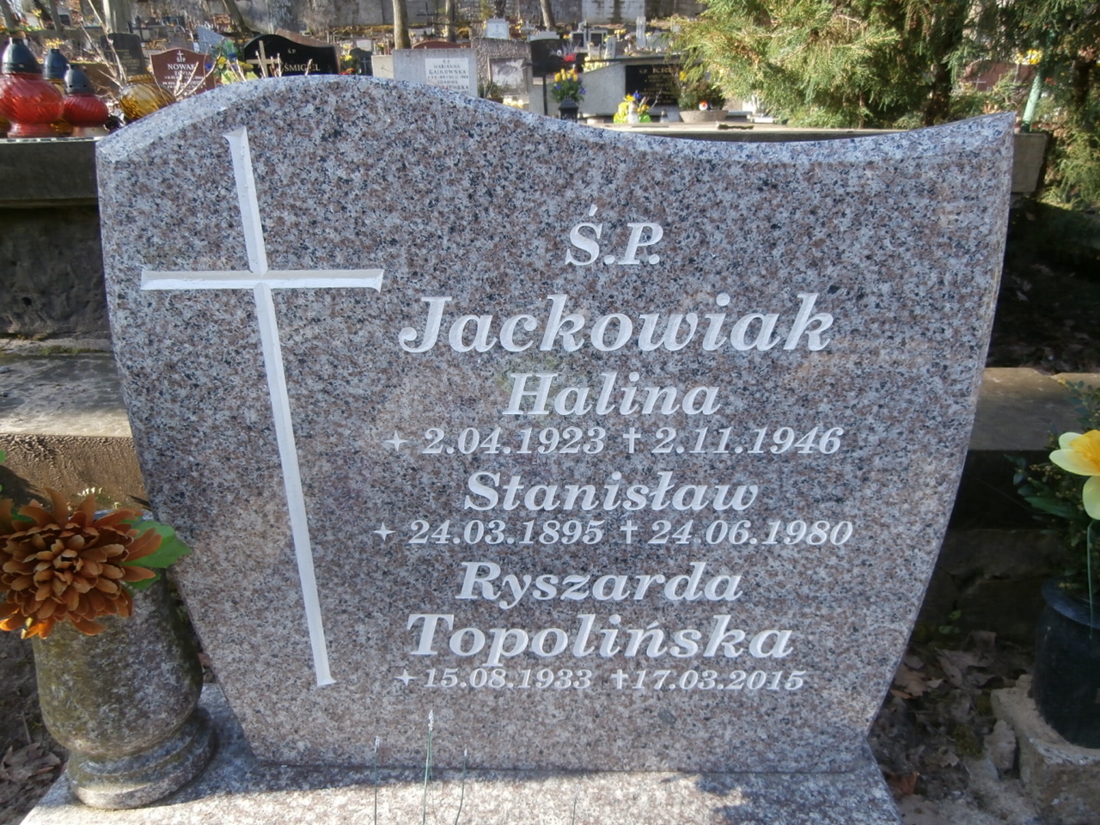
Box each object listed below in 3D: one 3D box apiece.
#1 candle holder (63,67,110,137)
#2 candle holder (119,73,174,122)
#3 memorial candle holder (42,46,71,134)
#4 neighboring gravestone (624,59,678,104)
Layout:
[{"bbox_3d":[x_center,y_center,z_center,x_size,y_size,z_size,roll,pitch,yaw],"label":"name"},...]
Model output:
[{"bbox_3d":[-1.100,-0.736,1.806,0.110,0.153,0.110,0,22,0],"label":"candle holder"},{"bbox_3d":[-1.099,-0.853,2.082,0.152,0.139,0.152,0,22,0],"label":"candle holder"},{"bbox_3d":[-1.213,-0.793,1.891,0.119,0.198,0.119,0,22,0],"label":"memorial candle holder"},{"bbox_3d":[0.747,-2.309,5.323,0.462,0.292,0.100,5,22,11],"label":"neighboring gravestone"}]

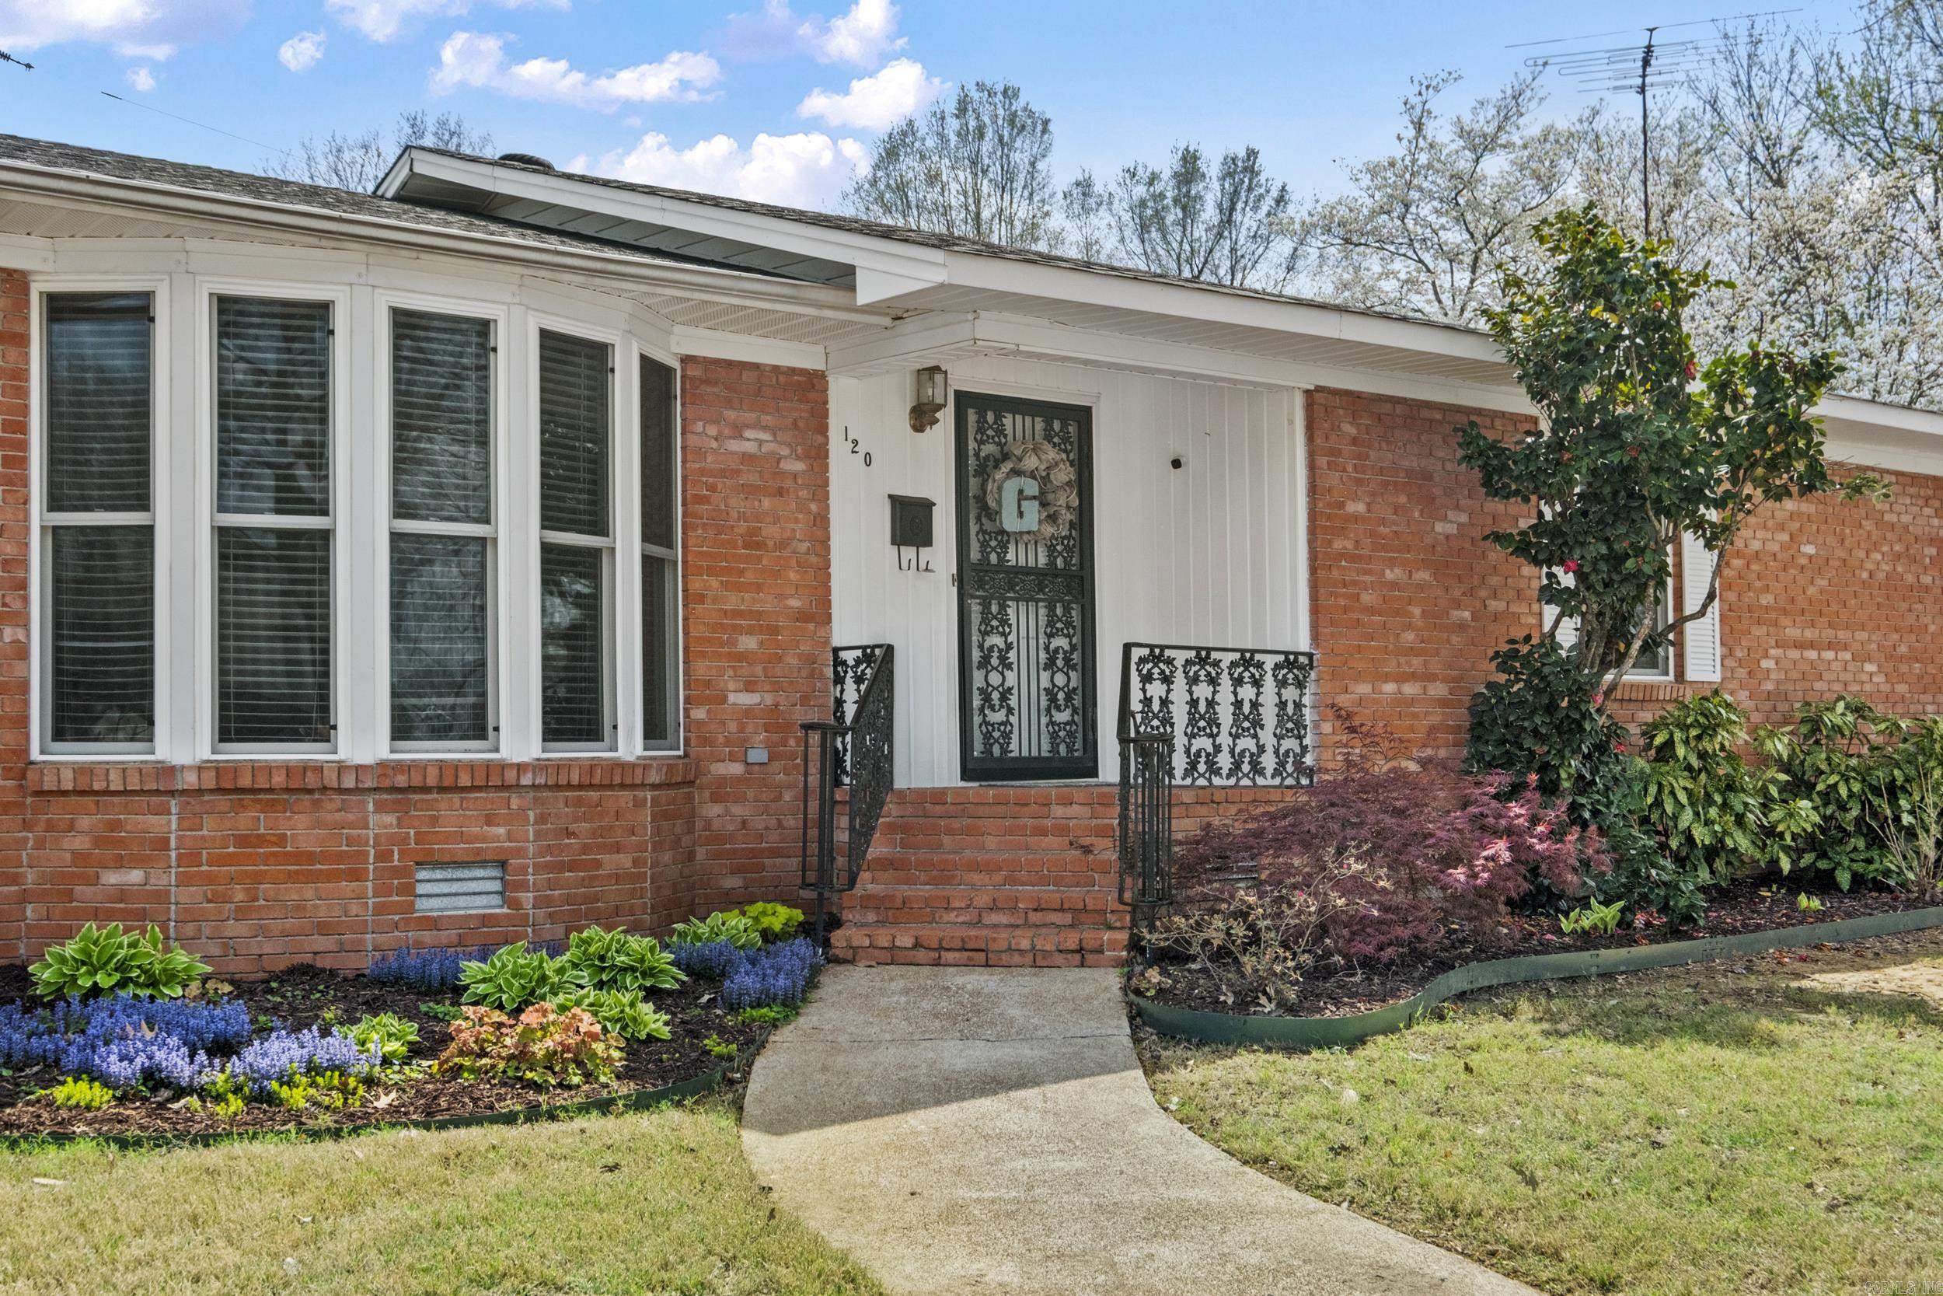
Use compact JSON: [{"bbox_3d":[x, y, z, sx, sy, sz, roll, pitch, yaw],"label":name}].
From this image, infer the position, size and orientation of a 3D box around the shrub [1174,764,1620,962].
[{"bbox_3d":[1.959,0.963,9.100,1.750,0.870,1.350,1,-3,-34],"label":"shrub"}]

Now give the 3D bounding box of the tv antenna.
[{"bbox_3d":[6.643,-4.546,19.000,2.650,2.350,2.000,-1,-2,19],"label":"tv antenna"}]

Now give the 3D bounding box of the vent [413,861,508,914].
[{"bbox_3d":[-2.070,0.968,7.890,0.390,0.205,0.070,1,-3,-34],"label":"vent"}]

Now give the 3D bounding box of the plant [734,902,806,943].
[{"bbox_3d":[-0.925,1.262,8.900,0.330,0.190,0.300,0,-2,0],"label":"plant"}]

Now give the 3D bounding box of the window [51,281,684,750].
[{"bbox_3d":[-2.370,-0.475,8.060,2.780,1.850,0.580,1,-3,-34],"label":"window"}]

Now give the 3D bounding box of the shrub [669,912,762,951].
[{"bbox_3d":[-1.135,1.250,8.600,0.410,0.200,0.360,0,-2,0],"label":"shrub"}]

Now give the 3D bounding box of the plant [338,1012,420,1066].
[{"bbox_3d":[-1.831,1.206,6.000,0.260,0.160,0.250,0,-2,-17],"label":"plant"}]

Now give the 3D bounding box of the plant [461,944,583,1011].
[{"bbox_3d":[-1.591,1.156,6.870,0.450,0.240,0.420,0,-2,-13],"label":"plant"}]

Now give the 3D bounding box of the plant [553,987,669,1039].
[{"bbox_3d":[-1.173,1.192,6.350,0.390,0.180,0.360,0,-2,-10],"label":"plant"}]

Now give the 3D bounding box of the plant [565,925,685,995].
[{"bbox_3d":[-1.300,1.163,7.250,0.460,0.240,0.430,0,-2,-10],"label":"plant"}]

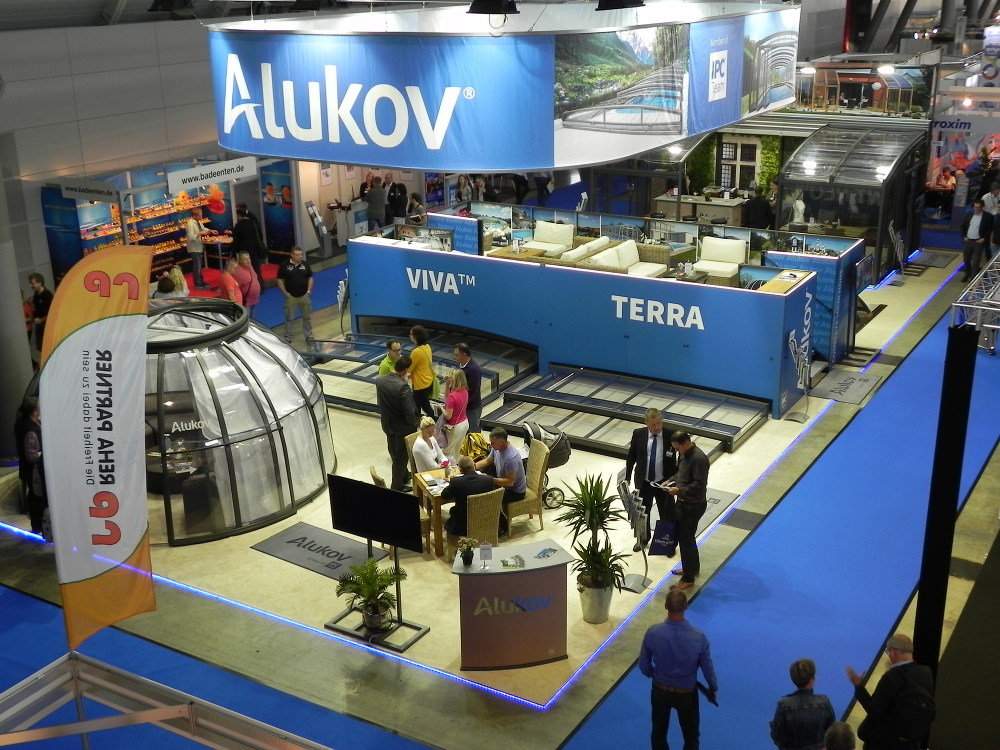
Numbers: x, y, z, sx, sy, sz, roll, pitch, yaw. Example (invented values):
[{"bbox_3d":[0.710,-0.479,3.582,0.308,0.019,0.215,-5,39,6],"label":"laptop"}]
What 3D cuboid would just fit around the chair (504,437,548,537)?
[{"bbox_3d":[0.261,1.393,14.421,0.610,1.030,0.480,-11,21,-24],"label":"chair"}]

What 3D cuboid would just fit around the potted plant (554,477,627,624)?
[{"bbox_3d":[1.028,1.894,12.848,0.820,1.729,0.820,-1,19,0],"label":"potted plant"}]

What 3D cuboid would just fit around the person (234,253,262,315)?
[{"bbox_3d":[-4.638,-1.428,21.759,0.420,1.720,0.550,12,24,34],"label":"person"}]

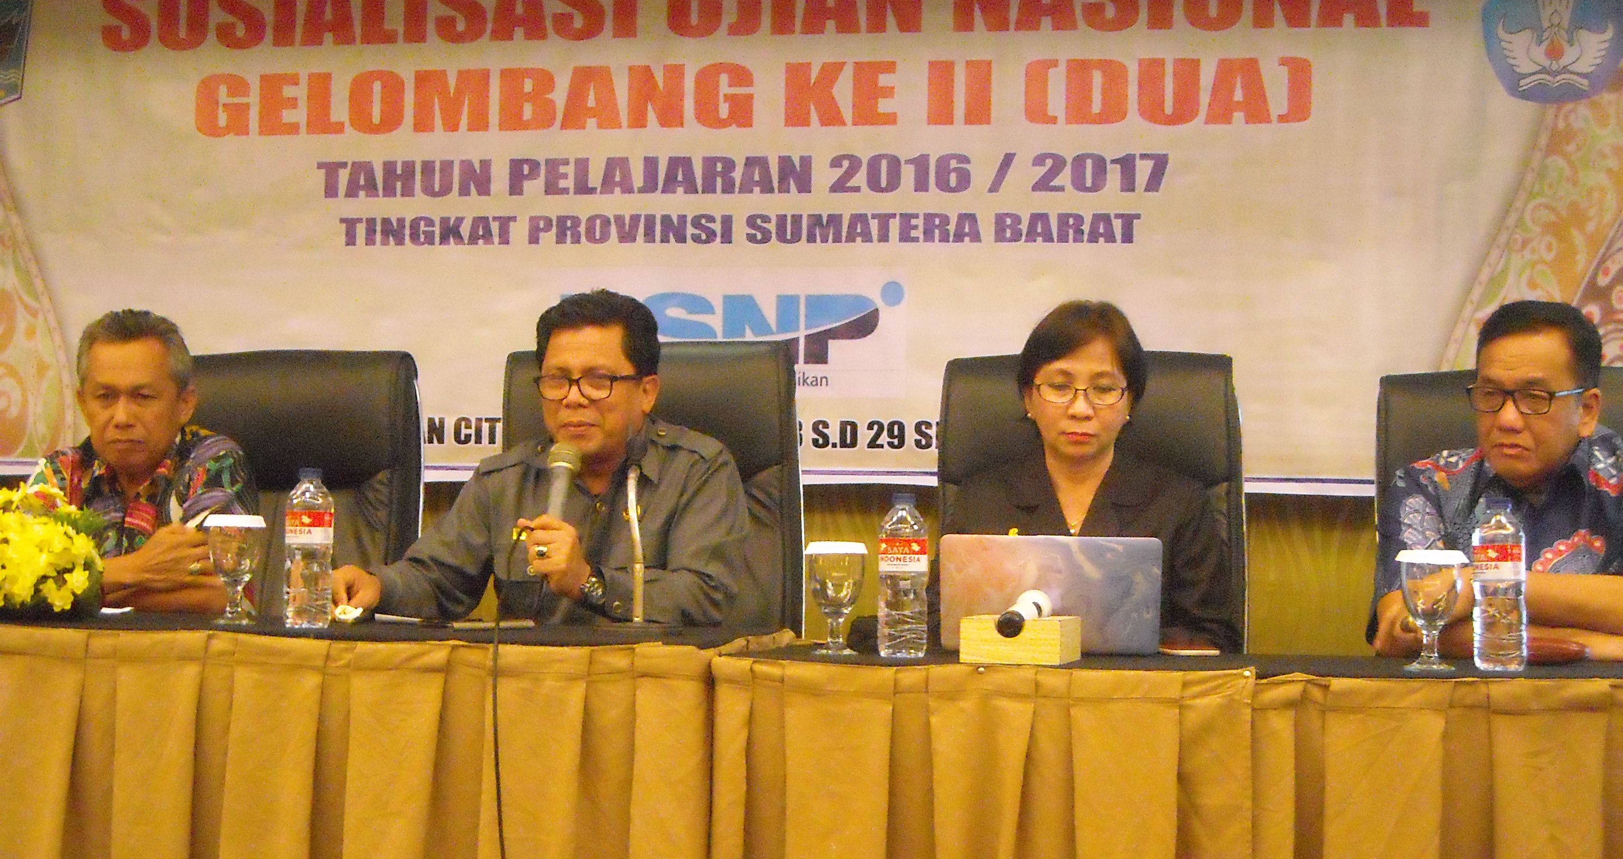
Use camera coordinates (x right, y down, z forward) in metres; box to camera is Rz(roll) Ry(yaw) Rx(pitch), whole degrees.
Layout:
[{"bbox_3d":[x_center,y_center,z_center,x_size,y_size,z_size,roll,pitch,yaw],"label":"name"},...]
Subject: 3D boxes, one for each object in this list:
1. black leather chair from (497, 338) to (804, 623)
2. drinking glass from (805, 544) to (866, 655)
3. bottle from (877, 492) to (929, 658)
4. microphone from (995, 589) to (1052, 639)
[{"bbox_3d":[-0.335,0.448,4.500,0.620,1.200,0.680,1,-2,17],"label":"black leather chair"},{"bbox_3d":[0.035,0.236,4.000,0.088,0.158,0.088,1,-2,0],"label":"drinking glass"},{"bbox_3d":[0.125,0.200,3.900,0.068,0.225,0.068,1,-2,0],"label":"bottle"},{"bbox_3d":[0.289,0.247,3.850,0.049,0.049,0.240,1,3,13],"label":"microphone"}]

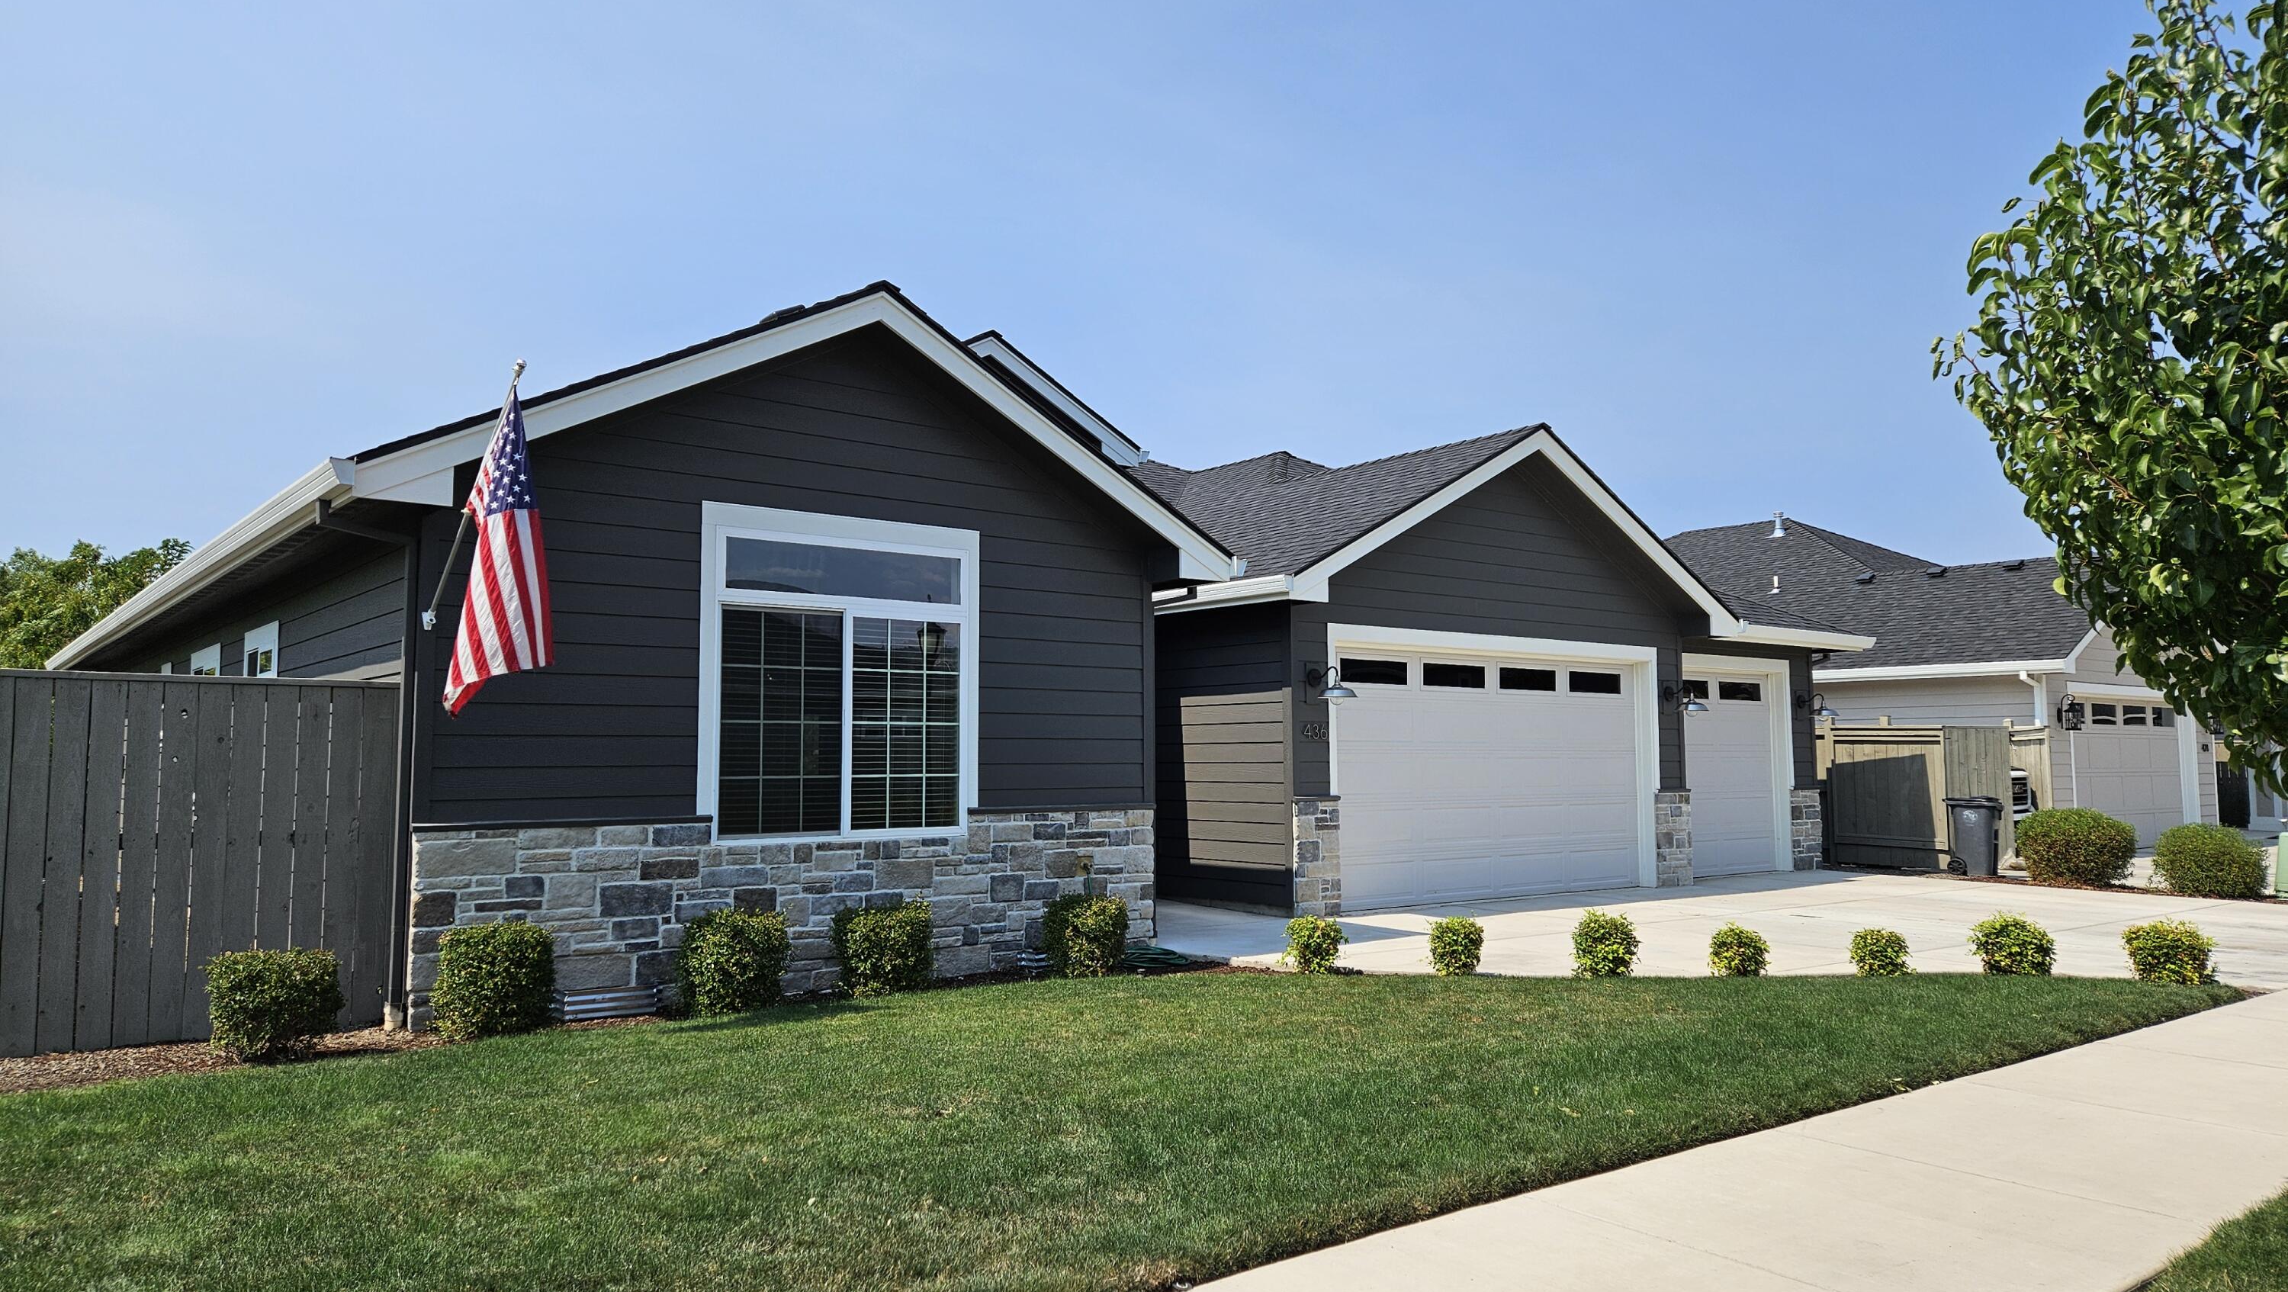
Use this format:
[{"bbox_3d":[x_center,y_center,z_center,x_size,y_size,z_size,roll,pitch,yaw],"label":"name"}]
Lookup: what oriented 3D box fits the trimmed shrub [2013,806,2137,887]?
[{"bbox_3d":[10.764,2.279,17.611,1.380,0.930,1.300,3,-6,-39],"label":"trimmed shrub"}]

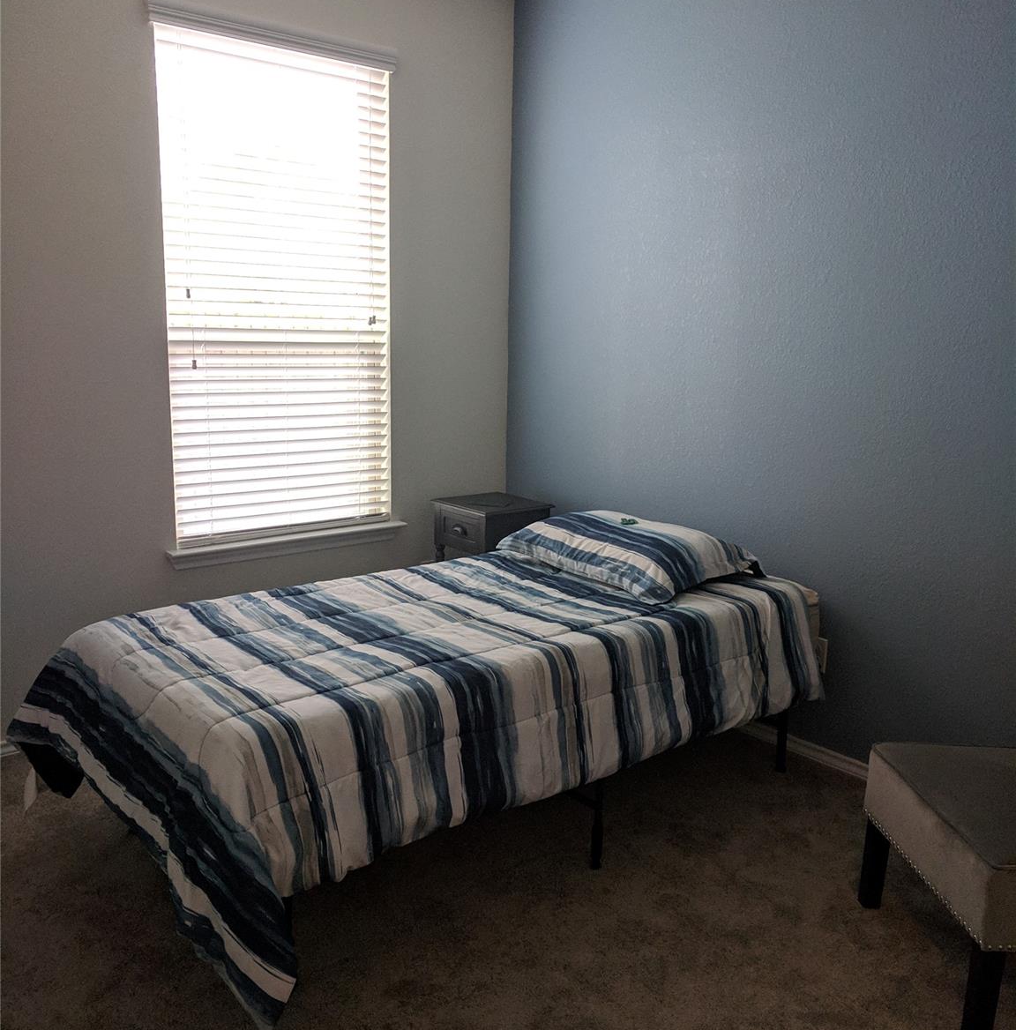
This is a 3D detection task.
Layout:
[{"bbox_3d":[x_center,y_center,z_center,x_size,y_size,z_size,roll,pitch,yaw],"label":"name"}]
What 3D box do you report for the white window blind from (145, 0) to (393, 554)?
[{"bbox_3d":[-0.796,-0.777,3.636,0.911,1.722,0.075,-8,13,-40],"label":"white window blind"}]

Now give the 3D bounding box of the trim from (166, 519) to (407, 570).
[{"bbox_3d":[-0.796,0.105,3.798,0.980,0.078,0.083,-8,13,-40],"label":"trim"}]

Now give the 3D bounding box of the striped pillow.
[{"bbox_3d":[0.395,0.094,3.305,0.530,0.165,0.760,-8,13,-40],"label":"striped pillow"}]

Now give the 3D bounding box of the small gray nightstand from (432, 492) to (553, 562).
[{"bbox_3d":[-0.065,0.284,4.219,0.362,0.680,0.373,-8,13,-40],"label":"small gray nightstand"}]

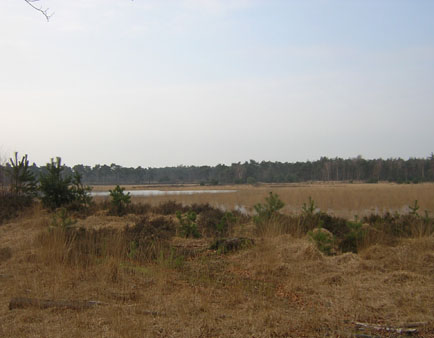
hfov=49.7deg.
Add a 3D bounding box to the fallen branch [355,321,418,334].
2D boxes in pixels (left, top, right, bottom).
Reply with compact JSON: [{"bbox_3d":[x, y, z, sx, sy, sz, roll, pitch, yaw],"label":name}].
[{"bbox_3d":[1.792,1.676,4.950,0.706,0.070,0.100,0,-1,21],"label":"fallen branch"}]

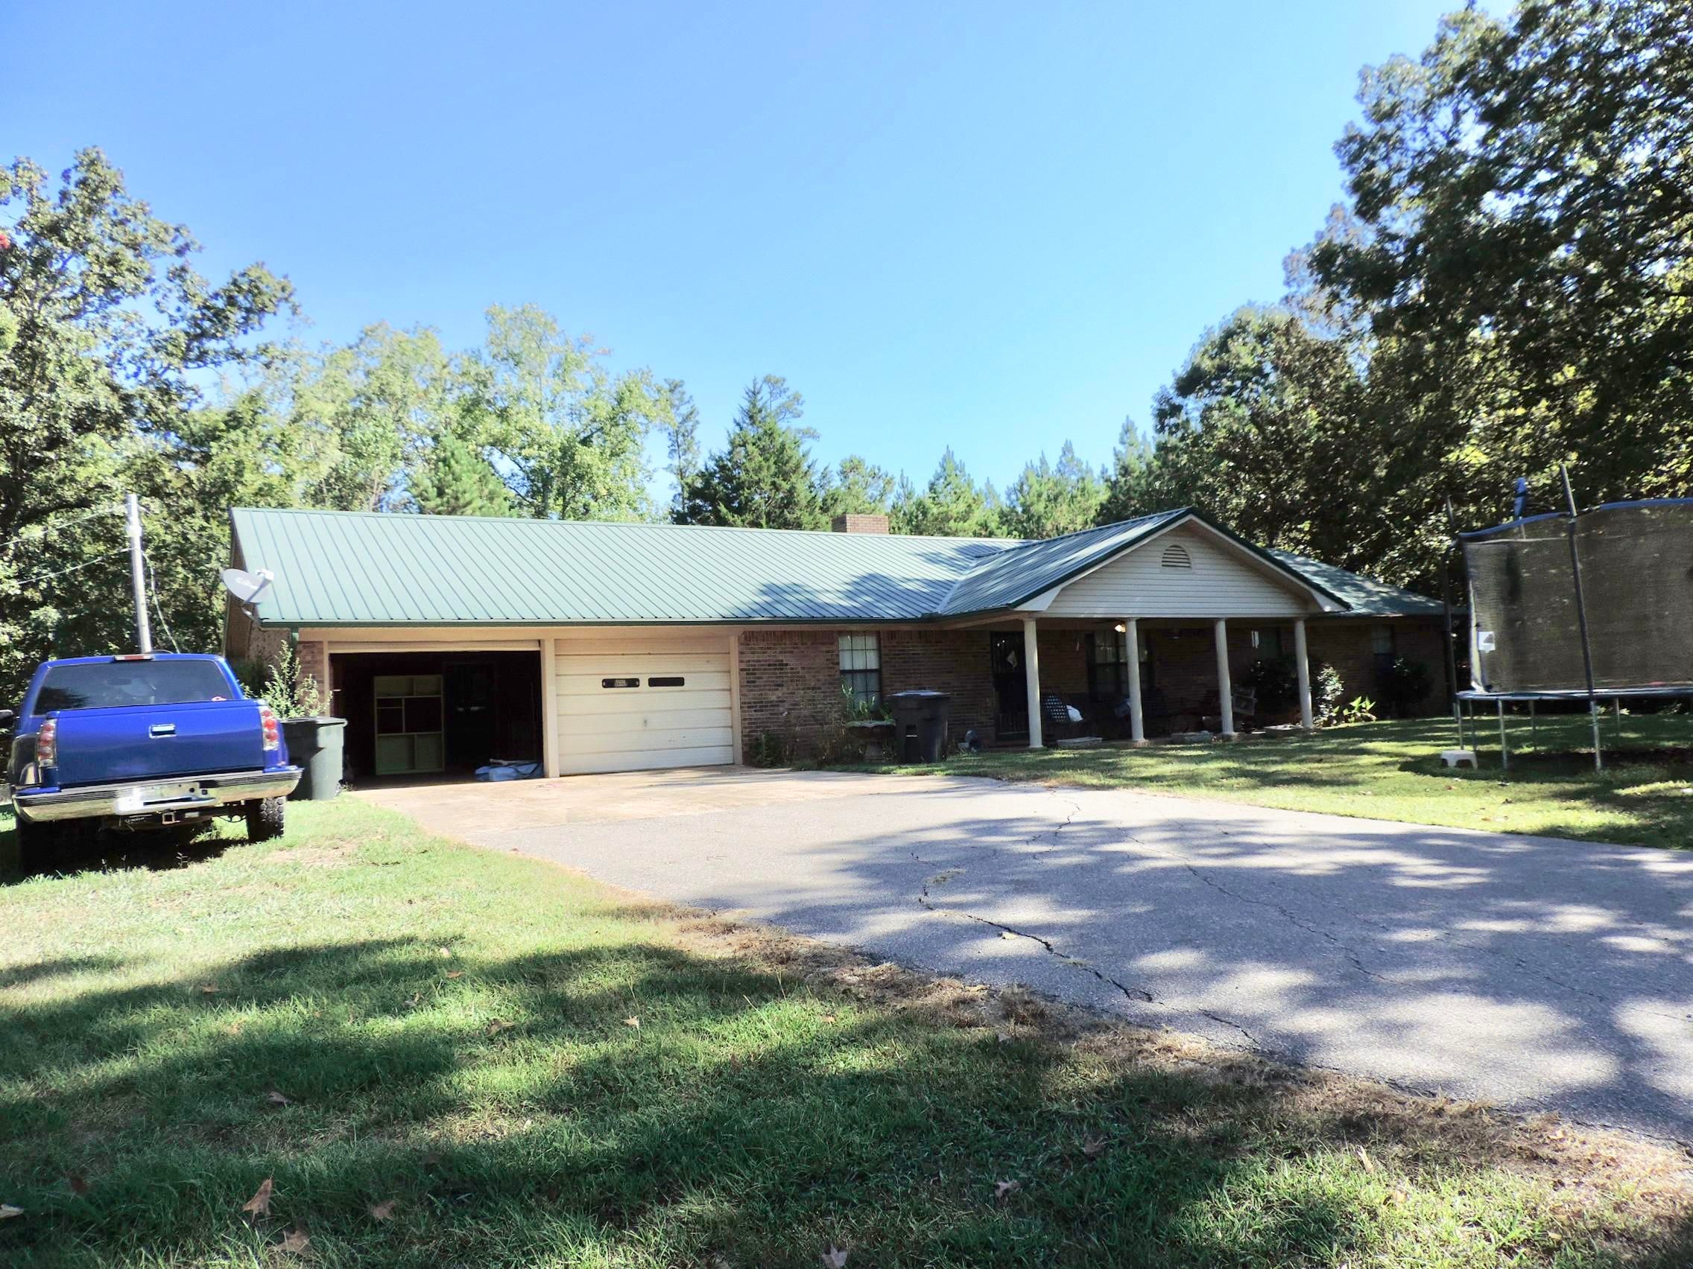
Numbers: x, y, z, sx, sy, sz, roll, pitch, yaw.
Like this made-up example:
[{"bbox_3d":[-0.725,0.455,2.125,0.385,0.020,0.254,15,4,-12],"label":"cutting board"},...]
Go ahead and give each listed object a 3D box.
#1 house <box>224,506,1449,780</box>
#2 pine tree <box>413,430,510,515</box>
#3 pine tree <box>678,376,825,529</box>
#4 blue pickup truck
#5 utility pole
[{"bbox_3d":[1.247,-0.009,25.742,25.980,4.780,13.530,-1,-4,-31],"label":"house"},{"bbox_3d":[-10.004,-1.088,30.768,3.900,8.570,3.900,-2,-3,0],"label":"pine tree"},{"bbox_3d":[-2.661,-2.486,36.692,5.400,11.360,5.400,-2,-3,0],"label":"pine tree"},{"bbox_3d":[-6.823,1.082,11.326,1.980,1.800,5.450,-2,-3,-35],"label":"blue pickup truck"},{"bbox_3d":[-13.178,0.064,22.059,0.200,5.480,0.200,-7,-3,0],"label":"utility pole"}]

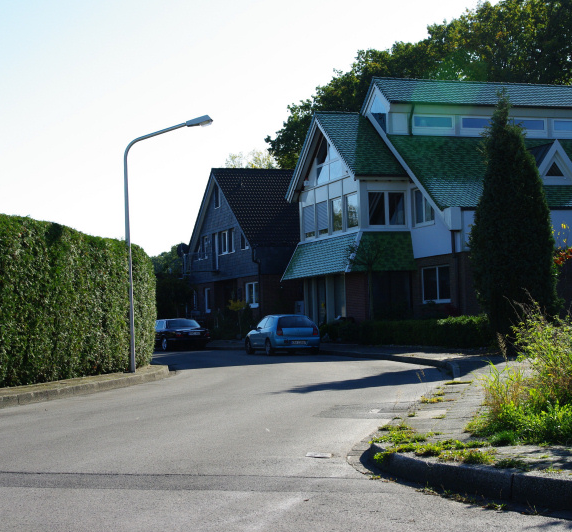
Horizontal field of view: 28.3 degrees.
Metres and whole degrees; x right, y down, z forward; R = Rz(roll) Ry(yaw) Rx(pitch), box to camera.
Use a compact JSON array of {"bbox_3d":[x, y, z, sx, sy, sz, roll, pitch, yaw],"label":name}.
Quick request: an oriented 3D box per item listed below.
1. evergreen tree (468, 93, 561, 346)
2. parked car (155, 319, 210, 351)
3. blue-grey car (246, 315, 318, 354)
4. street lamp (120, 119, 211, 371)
[{"bbox_3d":[7.012,-1.474,35.672,2.800,8.000,2.800,-1,-3,-20],"label":"evergreen tree"},{"bbox_3d":[-5.017,2.924,47.329,1.810,1.330,5.000,-1,-3,-30],"label":"parked car"},{"bbox_3d":[-0.169,2.344,38.630,1.690,1.375,3.880,-1,-3,-17],"label":"blue-grey car"},{"bbox_3d":[-2.841,-0.566,27.435,2.200,6.200,0.300,-3,-3,11],"label":"street lamp"}]

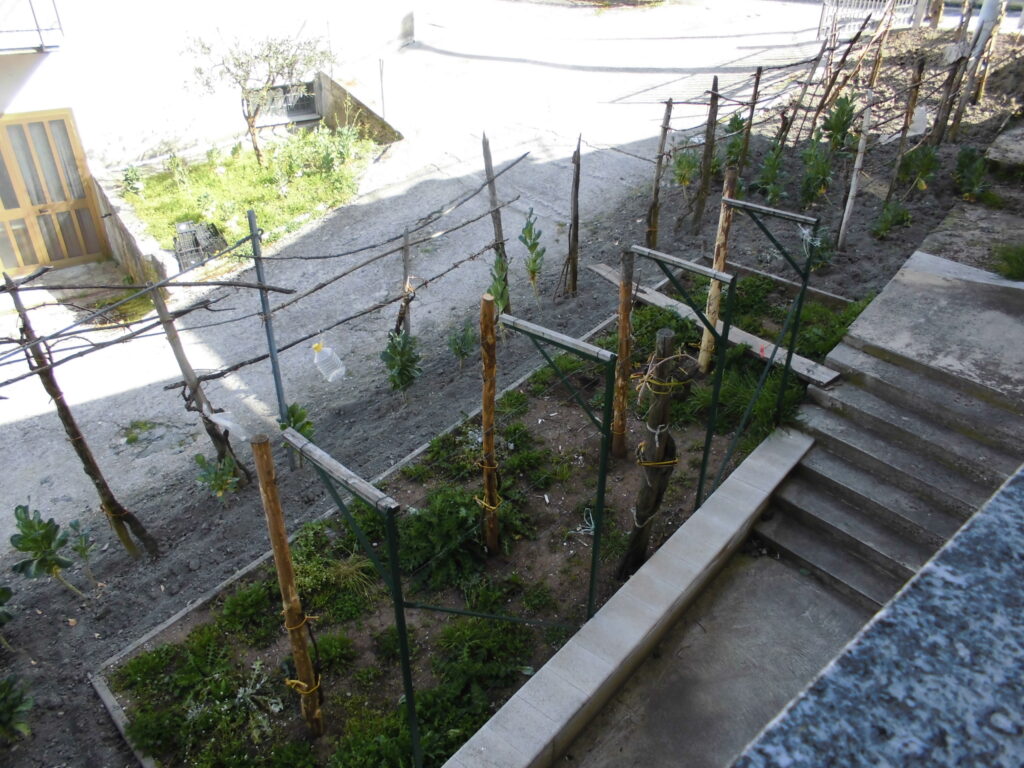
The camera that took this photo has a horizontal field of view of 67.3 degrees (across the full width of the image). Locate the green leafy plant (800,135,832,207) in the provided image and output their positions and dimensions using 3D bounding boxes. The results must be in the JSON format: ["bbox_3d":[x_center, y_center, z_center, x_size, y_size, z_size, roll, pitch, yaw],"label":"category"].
[{"bbox_3d":[3.893,-2.712,9.833,0.380,0.846,0.380,11,31,19],"label":"green leafy plant"}]

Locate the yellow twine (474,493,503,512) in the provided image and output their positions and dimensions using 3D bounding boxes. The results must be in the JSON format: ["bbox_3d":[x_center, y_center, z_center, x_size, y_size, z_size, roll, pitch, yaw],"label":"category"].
[{"bbox_3d":[-0.163,0.821,5.331,0.195,0.085,0.130,-1,34,-2],"label":"yellow twine"}]

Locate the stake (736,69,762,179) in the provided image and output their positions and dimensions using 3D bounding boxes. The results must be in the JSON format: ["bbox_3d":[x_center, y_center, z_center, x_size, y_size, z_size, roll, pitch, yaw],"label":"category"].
[{"bbox_3d":[3.542,-3.817,11.614,0.080,1.793,0.080,3,28,-2],"label":"stake"}]

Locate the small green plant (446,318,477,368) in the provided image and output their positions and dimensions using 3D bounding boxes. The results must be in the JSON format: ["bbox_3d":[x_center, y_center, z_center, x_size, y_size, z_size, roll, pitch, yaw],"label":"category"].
[{"bbox_3d":[-0.467,-0.364,7.119,0.280,0.499,0.280,-2,29,-4],"label":"small green plant"}]

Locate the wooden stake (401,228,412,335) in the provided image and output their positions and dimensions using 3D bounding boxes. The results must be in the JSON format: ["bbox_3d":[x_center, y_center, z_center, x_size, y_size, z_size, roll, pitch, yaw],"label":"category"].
[{"bbox_3d":[-0.923,-0.611,6.832,0.070,1.610,0.070,-1,33,-8],"label":"wooden stake"}]

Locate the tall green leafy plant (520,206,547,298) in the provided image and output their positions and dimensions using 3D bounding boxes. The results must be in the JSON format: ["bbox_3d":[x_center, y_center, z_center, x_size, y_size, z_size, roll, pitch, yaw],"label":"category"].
[{"bbox_3d":[0.215,-1.329,8.050,0.290,1.009,0.290,1,29,1],"label":"tall green leafy plant"}]

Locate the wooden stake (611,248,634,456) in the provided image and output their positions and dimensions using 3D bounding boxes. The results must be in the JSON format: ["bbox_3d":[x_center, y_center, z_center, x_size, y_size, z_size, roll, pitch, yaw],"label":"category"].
[{"bbox_3d":[0.850,-0.167,5.899,0.085,1.755,0.085,1,29,8],"label":"wooden stake"}]

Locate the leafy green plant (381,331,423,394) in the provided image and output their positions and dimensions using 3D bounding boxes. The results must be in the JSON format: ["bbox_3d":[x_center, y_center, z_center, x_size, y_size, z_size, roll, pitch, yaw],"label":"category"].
[{"bbox_3d":[-0.982,-0.190,6.836,0.370,0.592,0.370,-4,30,-8],"label":"leafy green plant"}]

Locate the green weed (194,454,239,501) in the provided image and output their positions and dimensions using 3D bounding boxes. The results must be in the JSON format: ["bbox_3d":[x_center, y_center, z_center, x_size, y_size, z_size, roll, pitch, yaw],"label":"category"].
[{"bbox_3d":[-2.291,0.681,5.963,0.320,0.300,0.320,-13,31,-22],"label":"green weed"}]

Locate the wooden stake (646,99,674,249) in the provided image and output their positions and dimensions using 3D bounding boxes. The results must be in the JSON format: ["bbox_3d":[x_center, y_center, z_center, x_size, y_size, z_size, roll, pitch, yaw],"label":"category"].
[{"bbox_3d":[1.922,-2.661,9.882,0.090,1.907,0.090,1,28,-1],"label":"wooden stake"}]

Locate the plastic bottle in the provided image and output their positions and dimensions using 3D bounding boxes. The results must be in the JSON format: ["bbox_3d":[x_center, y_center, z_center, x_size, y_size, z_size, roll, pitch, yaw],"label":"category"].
[{"bbox_3d":[-1.496,-0.185,6.322,0.170,0.320,0.170,-31,39,-11],"label":"plastic bottle"}]

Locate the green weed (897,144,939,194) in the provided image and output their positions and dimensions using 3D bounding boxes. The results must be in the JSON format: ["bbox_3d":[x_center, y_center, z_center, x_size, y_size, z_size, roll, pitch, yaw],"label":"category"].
[{"bbox_3d":[5.478,-2.898,10.391,0.527,0.661,0.512,16,37,23],"label":"green weed"}]

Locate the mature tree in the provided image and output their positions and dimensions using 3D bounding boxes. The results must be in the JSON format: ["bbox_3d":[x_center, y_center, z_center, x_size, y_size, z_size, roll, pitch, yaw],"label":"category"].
[{"bbox_3d":[-4.153,-4.696,12.803,2.350,2.041,2.100,0,28,0],"label":"mature tree"}]

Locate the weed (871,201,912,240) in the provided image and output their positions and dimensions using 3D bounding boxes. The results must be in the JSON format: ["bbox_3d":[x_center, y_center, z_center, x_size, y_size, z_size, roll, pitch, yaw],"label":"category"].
[{"bbox_3d":[4.662,-2.014,9.473,0.458,0.482,0.445,16,37,23],"label":"weed"}]

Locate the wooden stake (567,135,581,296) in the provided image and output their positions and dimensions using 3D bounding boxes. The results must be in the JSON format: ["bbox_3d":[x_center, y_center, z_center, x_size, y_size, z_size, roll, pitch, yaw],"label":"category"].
[{"bbox_3d":[0.733,-1.887,8.828,0.090,1.888,0.090,0,28,0],"label":"wooden stake"}]

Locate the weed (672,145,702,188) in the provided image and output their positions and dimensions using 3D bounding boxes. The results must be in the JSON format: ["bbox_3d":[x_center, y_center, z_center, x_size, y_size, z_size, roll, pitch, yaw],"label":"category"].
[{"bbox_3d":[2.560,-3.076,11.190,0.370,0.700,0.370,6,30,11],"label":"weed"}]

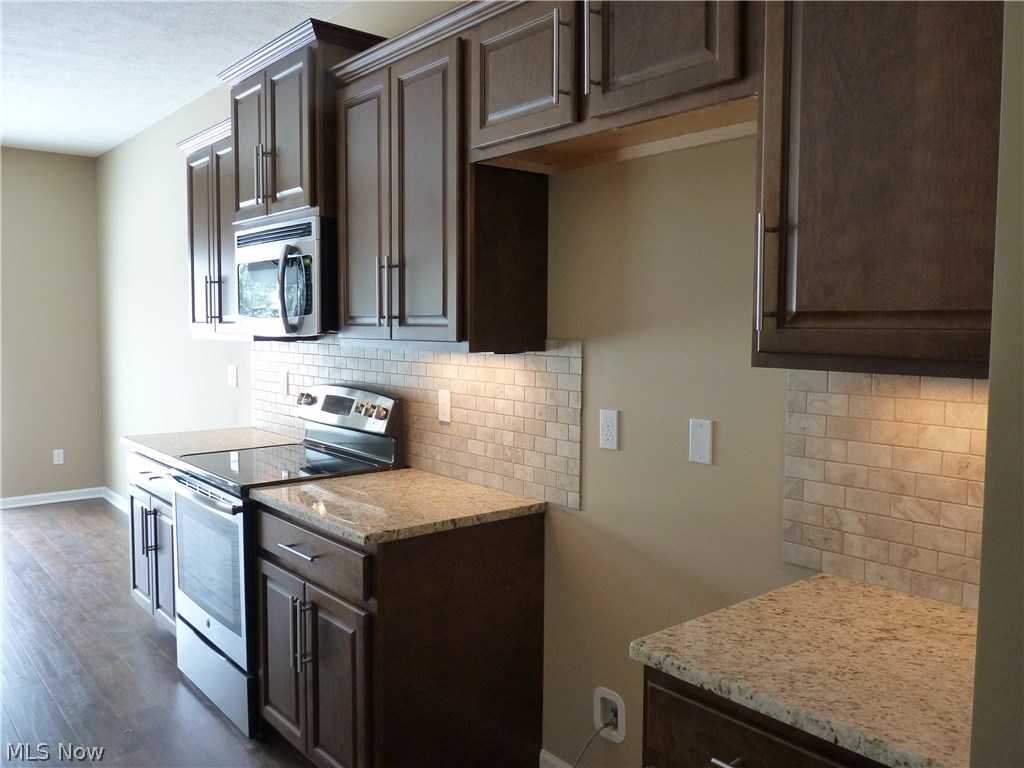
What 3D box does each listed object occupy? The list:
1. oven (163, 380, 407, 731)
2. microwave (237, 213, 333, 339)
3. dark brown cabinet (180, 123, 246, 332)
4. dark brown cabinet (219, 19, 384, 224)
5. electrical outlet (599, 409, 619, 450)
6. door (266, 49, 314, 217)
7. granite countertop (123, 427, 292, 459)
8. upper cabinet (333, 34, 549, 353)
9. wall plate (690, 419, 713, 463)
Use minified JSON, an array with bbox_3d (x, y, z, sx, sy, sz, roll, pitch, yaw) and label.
[{"bbox_3d":[-0.914,0.613,3.166,0.670,1.190,0.762,-3,5,-41],"label":"oven"},{"bbox_3d":[-0.782,-0.405,3.188,0.420,0.415,0.760,-3,5,-41],"label":"microwave"},{"bbox_3d":[-1.263,-0.681,3.777,0.360,0.946,0.790,-3,5,-41],"label":"dark brown cabinet"},{"bbox_3d":[-0.783,-0.930,3.138,0.445,0.638,0.830,-3,5,-41],"label":"dark brown cabinet"},{"bbox_3d":[0.278,0.133,2.305,0.008,0.114,0.071,-3,5,-41],"label":"electrical outlet"},{"bbox_3d":[-0.810,-0.899,2.898,0.022,0.534,0.351,-3,5,-41],"label":"door"},{"bbox_3d":[-1.375,0.285,3.743,0.651,0.030,0.754,-3,5,-41],"label":"granite countertop"},{"bbox_3d":[-0.261,-0.562,2.639,0.333,0.894,0.761,-3,5,-41],"label":"upper cabinet"},{"bbox_3d":[0.486,0.149,2.063,0.008,0.114,0.071,-3,5,-41],"label":"wall plate"}]

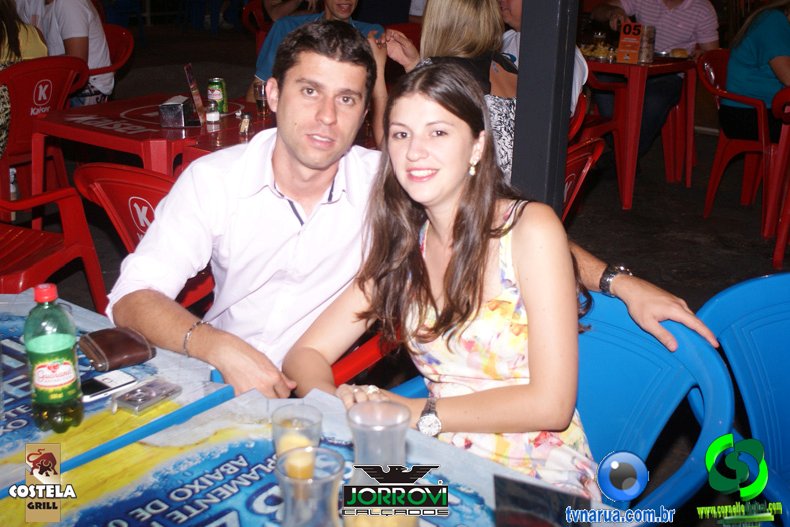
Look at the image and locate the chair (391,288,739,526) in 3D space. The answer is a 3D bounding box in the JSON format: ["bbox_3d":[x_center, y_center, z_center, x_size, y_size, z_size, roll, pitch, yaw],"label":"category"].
[{"bbox_3d":[0.234,0.489,1.647,0.550,0.800,0.560,17,25,37],"label":"chair"}]

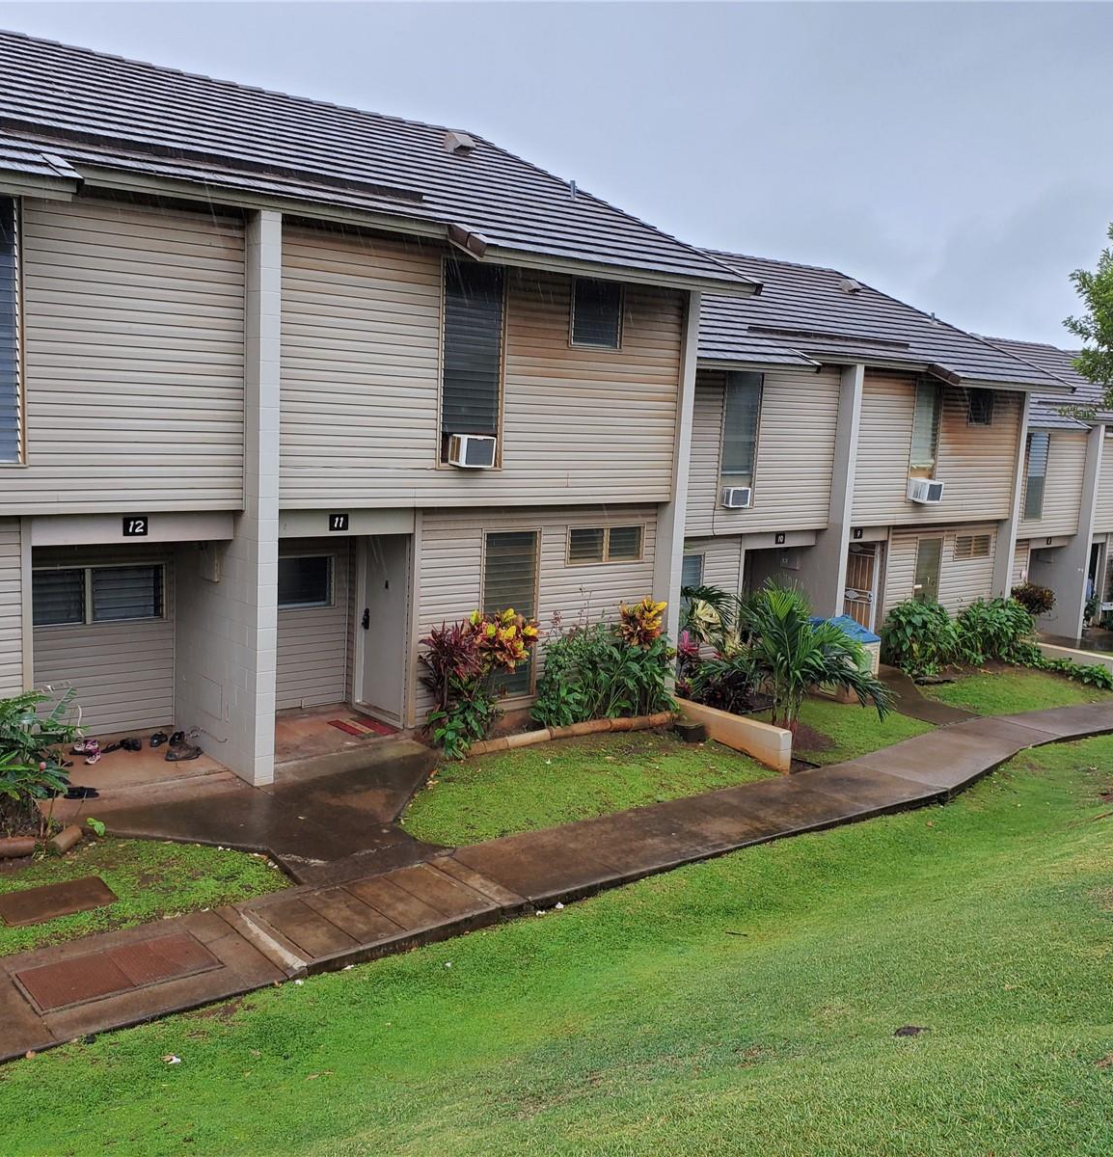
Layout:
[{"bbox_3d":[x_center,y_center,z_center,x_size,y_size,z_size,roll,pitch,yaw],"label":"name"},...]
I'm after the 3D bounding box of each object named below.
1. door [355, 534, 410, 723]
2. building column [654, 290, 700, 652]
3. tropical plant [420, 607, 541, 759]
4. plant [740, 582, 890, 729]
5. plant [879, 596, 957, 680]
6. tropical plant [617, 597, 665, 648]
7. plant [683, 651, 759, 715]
[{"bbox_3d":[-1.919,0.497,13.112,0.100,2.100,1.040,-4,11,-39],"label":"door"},{"bbox_3d":[1.452,-0.904,14.534,0.200,5.200,0.300,-4,11,-39],"label":"building column"},{"bbox_3d":[-0.812,1.095,12.668,1.350,1.520,0.950,-4,11,-39],"label":"tropical plant"},{"bbox_3d":[3.368,1.040,15.232,1.800,2.000,1.700,-4,11,-39],"label":"plant"},{"bbox_3d":[6.452,1.034,20.696,1.400,1.350,1.200,-4,11,-39],"label":"plant"},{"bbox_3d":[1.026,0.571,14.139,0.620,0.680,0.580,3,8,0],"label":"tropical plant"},{"bbox_3d":[2.246,1.462,15.896,1.050,0.900,0.950,-4,11,-39],"label":"plant"}]

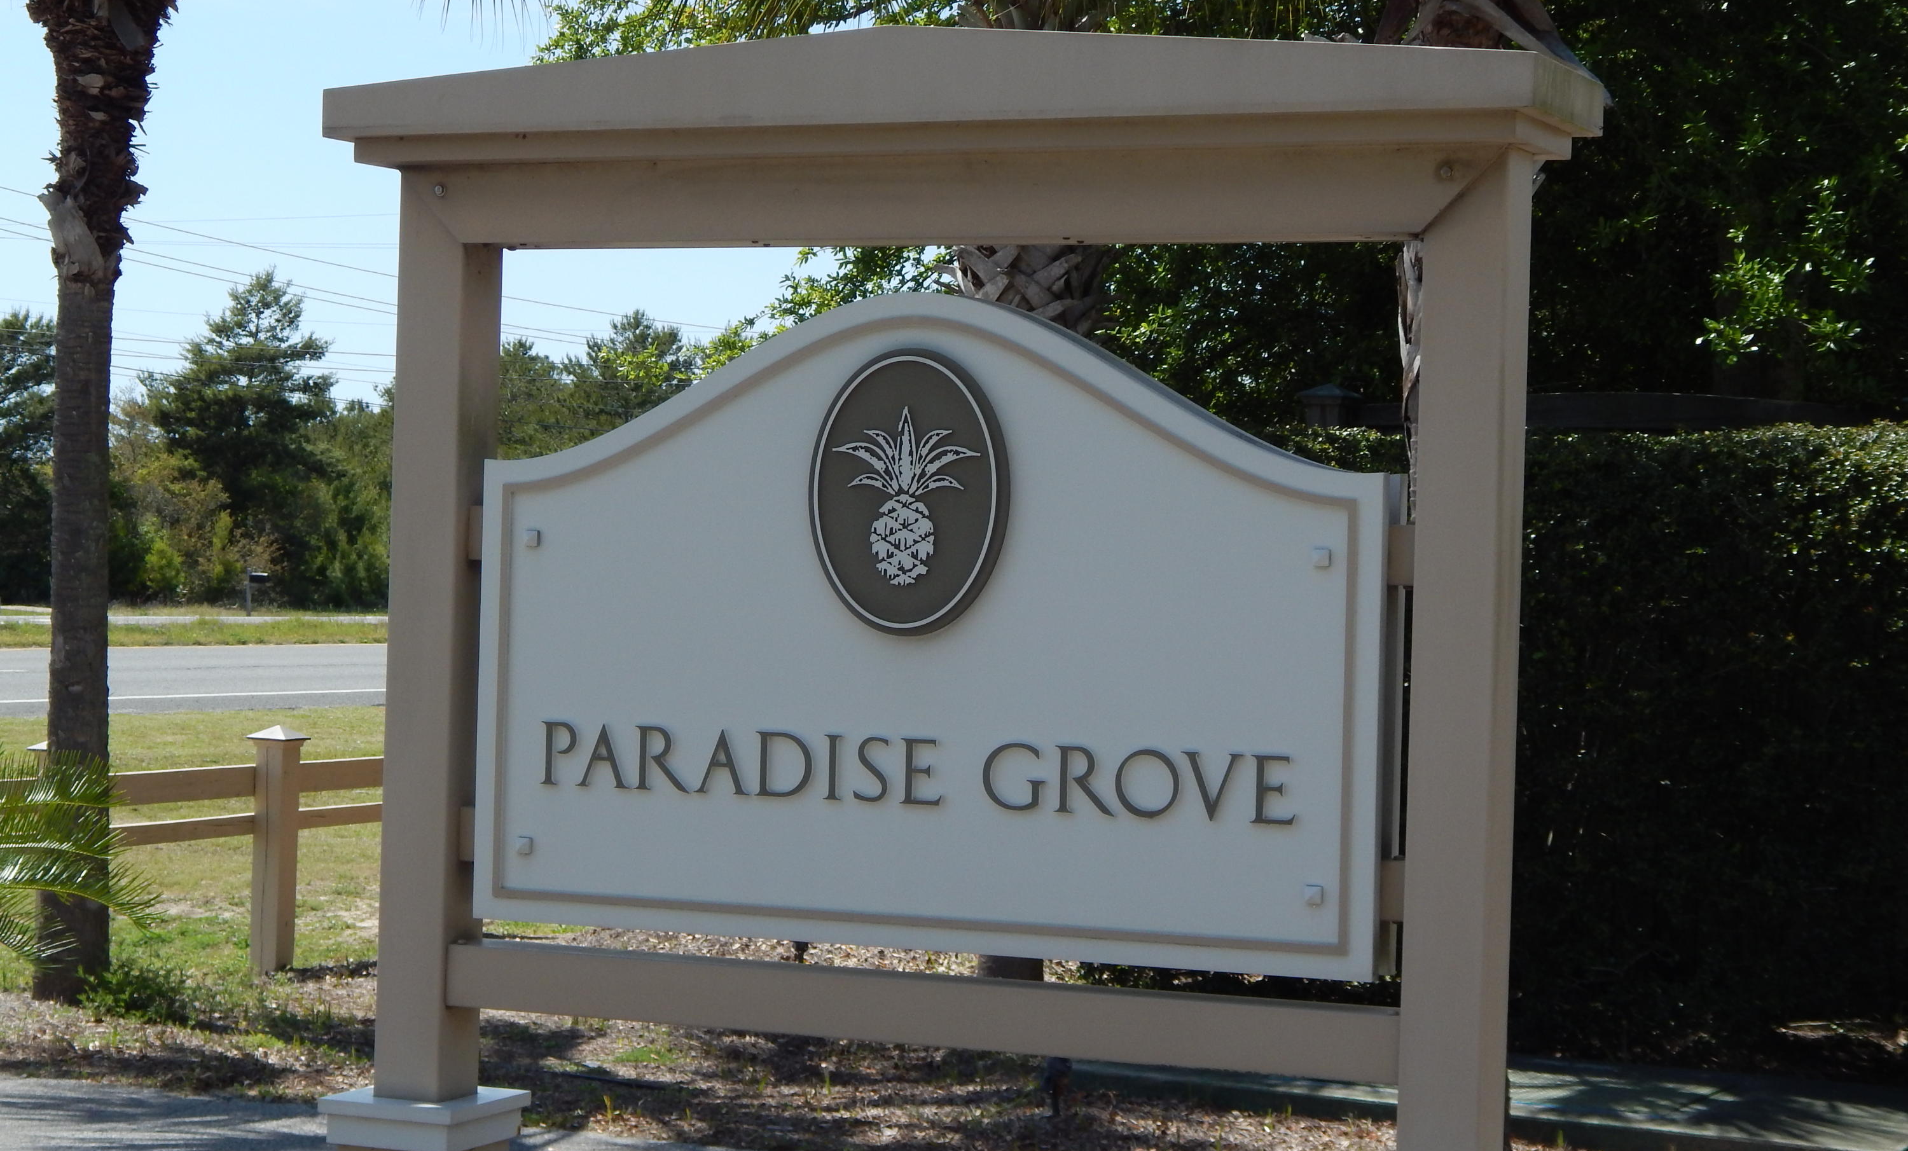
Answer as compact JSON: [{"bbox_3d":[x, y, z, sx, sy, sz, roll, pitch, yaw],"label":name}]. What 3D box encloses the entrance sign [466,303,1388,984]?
[{"bbox_3d":[-0.093,0.105,8.475,2.190,1.452,0.070,2,0,23],"label":"entrance sign"}]

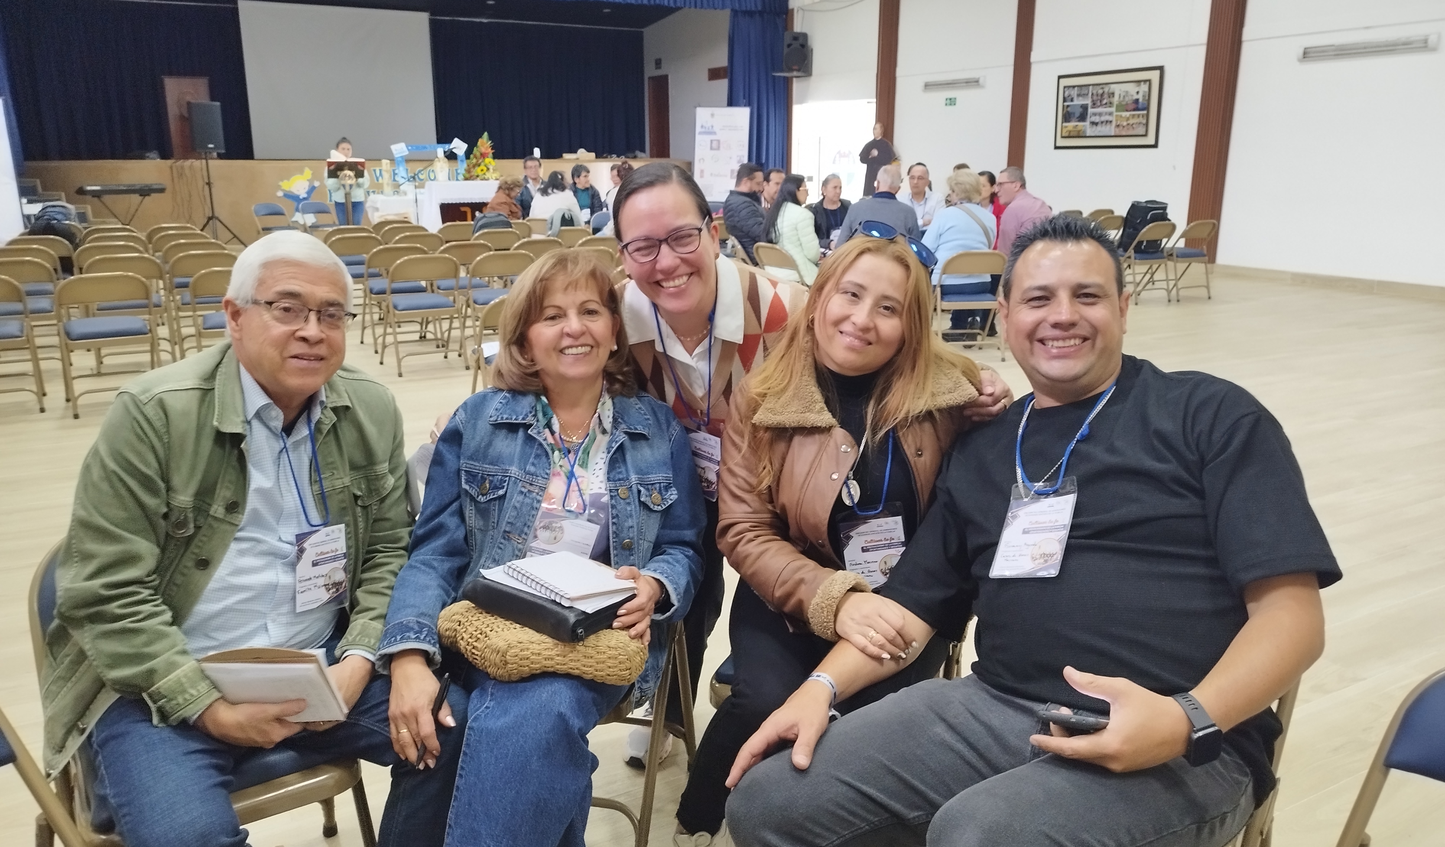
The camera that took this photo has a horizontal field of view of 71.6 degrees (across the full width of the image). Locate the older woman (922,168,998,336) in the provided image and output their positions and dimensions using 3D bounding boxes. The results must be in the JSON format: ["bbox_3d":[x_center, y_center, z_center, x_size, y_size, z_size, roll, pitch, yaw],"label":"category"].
[{"bbox_3d":[1.667,-1.143,7.061,0.540,1.280,0.780,-1,15,-2],"label":"older woman"}]

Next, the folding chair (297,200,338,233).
[{"bbox_3d":[-5.756,-2.813,14.449,0.480,0.760,0.465,13,20,41],"label":"folding chair"}]

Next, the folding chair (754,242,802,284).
[{"bbox_3d":[0.506,-0.927,7.243,0.490,0.757,0.460,-10,18,-32],"label":"folding chair"}]

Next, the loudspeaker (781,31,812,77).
[{"bbox_3d":[1.305,-6.562,17.783,0.430,0.690,0.400,1,15,4],"label":"loudspeaker"}]

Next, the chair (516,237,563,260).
[{"bbox_3d":[-1.507,-1.111,7.968,0.465,0.760,0.480,-8,17,-28],"label":"chair"}]

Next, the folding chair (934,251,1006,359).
[{"bbox_3d":[1.654,-0.841,6.932,0.465,0.760,0.480,-2,15,-6],"label":"folding chair"}]

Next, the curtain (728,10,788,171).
[{"bbox_3d":[0.690,-5.911,19.361,1.294,4.150,0.300,-8,17,-27],"label":"curtain"}]

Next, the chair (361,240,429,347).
[{"bbox_3d":[-2.371,-0.936,7.294,0.460,0.757,0.490,-8,17,-28],"label":"chair"}]

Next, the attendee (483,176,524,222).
[{"bbox_3d":[-2.155,-2.050,10.754,0.820,1.160,0.480,-7,16,-24],"label":"attendee"}]

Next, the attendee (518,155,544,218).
[{"bbox_3d":[-1.957,-2.067,10.417,0.520,1.330,0.750,-3,15,-12],"label":"attendee"}]

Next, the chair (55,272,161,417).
[{"bbox_3d":[-3.403,-0.478,5.561,0.465,0.760,0.480,-10,18,-33],"label":"chair"}]

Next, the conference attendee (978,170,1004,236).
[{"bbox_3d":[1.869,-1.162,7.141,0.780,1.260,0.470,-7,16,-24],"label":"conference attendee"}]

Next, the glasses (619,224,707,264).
[{"bbox_3d":[-0.086,-0.303,1.623,0.132,0.043,0.140,-11,20,11],"label":"glasses"}]

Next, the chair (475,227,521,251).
[{"bbox_3d":[-2.033,-1.328,8.771,0.460,0.757,0.490,-8,17,-28],"label":"chair"}]

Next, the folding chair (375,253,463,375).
[{"bbox_3d":[-1.981,-0.744,6.569,0.460,0.757,0.490,-8,17,-28],"label":"folding chair"}]

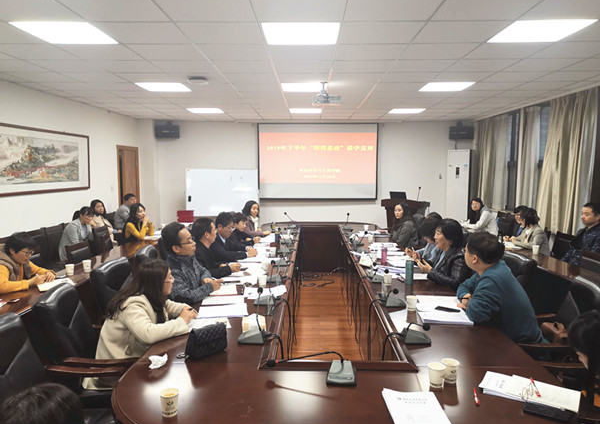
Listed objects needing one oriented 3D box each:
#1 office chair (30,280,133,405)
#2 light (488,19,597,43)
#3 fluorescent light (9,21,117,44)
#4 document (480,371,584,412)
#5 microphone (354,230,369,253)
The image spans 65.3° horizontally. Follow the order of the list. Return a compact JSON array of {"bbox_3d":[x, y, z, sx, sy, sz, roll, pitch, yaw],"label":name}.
[{"bbox_3d":[-1.027,0.913,2.756,0.700,1.040,0.630,0,5,1],"label":"office chair"},{"bbox_3d":[1.810,-1.384,3.554,0.590,0.060,0.590,0,5,1],"label":"light"},{"bbox_3d":[-1.791,-1.386,3.618,0.590,0.050,0.590,0,5,1],"label":"fluorescent light"},{"bbox_3d":[0.912,0.720,1.862,0.340,0.025,0.205,4,6,33],"label":"document"},{"bbox_3d":[0.711,0.331,5.288,0.160,0.230,0.120,0,5,1],"label":"microphone"}]

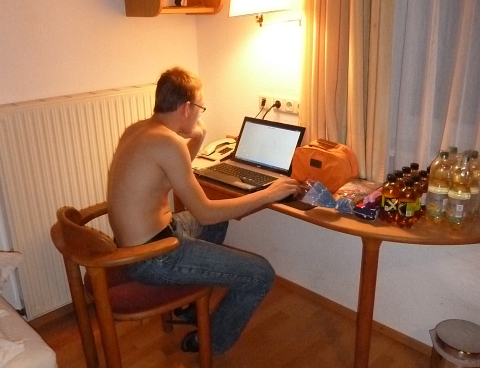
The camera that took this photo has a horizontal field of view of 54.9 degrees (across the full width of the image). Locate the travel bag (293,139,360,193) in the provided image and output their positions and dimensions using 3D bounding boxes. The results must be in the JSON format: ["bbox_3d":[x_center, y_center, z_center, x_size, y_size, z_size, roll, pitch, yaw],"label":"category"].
[{"bbox_3d":[0.381,-0.100,2.078,0.260,0.183,0.200,16,27,39],"label":"travel bag"}]

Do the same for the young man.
[{"bbox_3d":[-0.160,0.151,2.000,0.786,1.279,0.706,-11,22,-24],"label":"young man"}]

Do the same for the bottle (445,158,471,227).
[{"bbox_3d":[0.786,0.020,1.630,0.079,0.251,0.079,17,27,41],"label":"bottle"}]

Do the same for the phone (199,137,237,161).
[{"bbox_3d":[-0.097,-0.188,2.497,0.170,0.085,0.230,17,27,41],"label":"phone"}]

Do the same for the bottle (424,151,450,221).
[{"bbox_3d":[0.728,0.005,1.672,0.079,0.252,0.079,17,27,41],"label":"bottle"}]

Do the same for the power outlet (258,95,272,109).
[{"bbox_3d":[0.130,-0.420,2.372,0.078,0.074,0.022,17,27,41],"label":"power outlet"}]

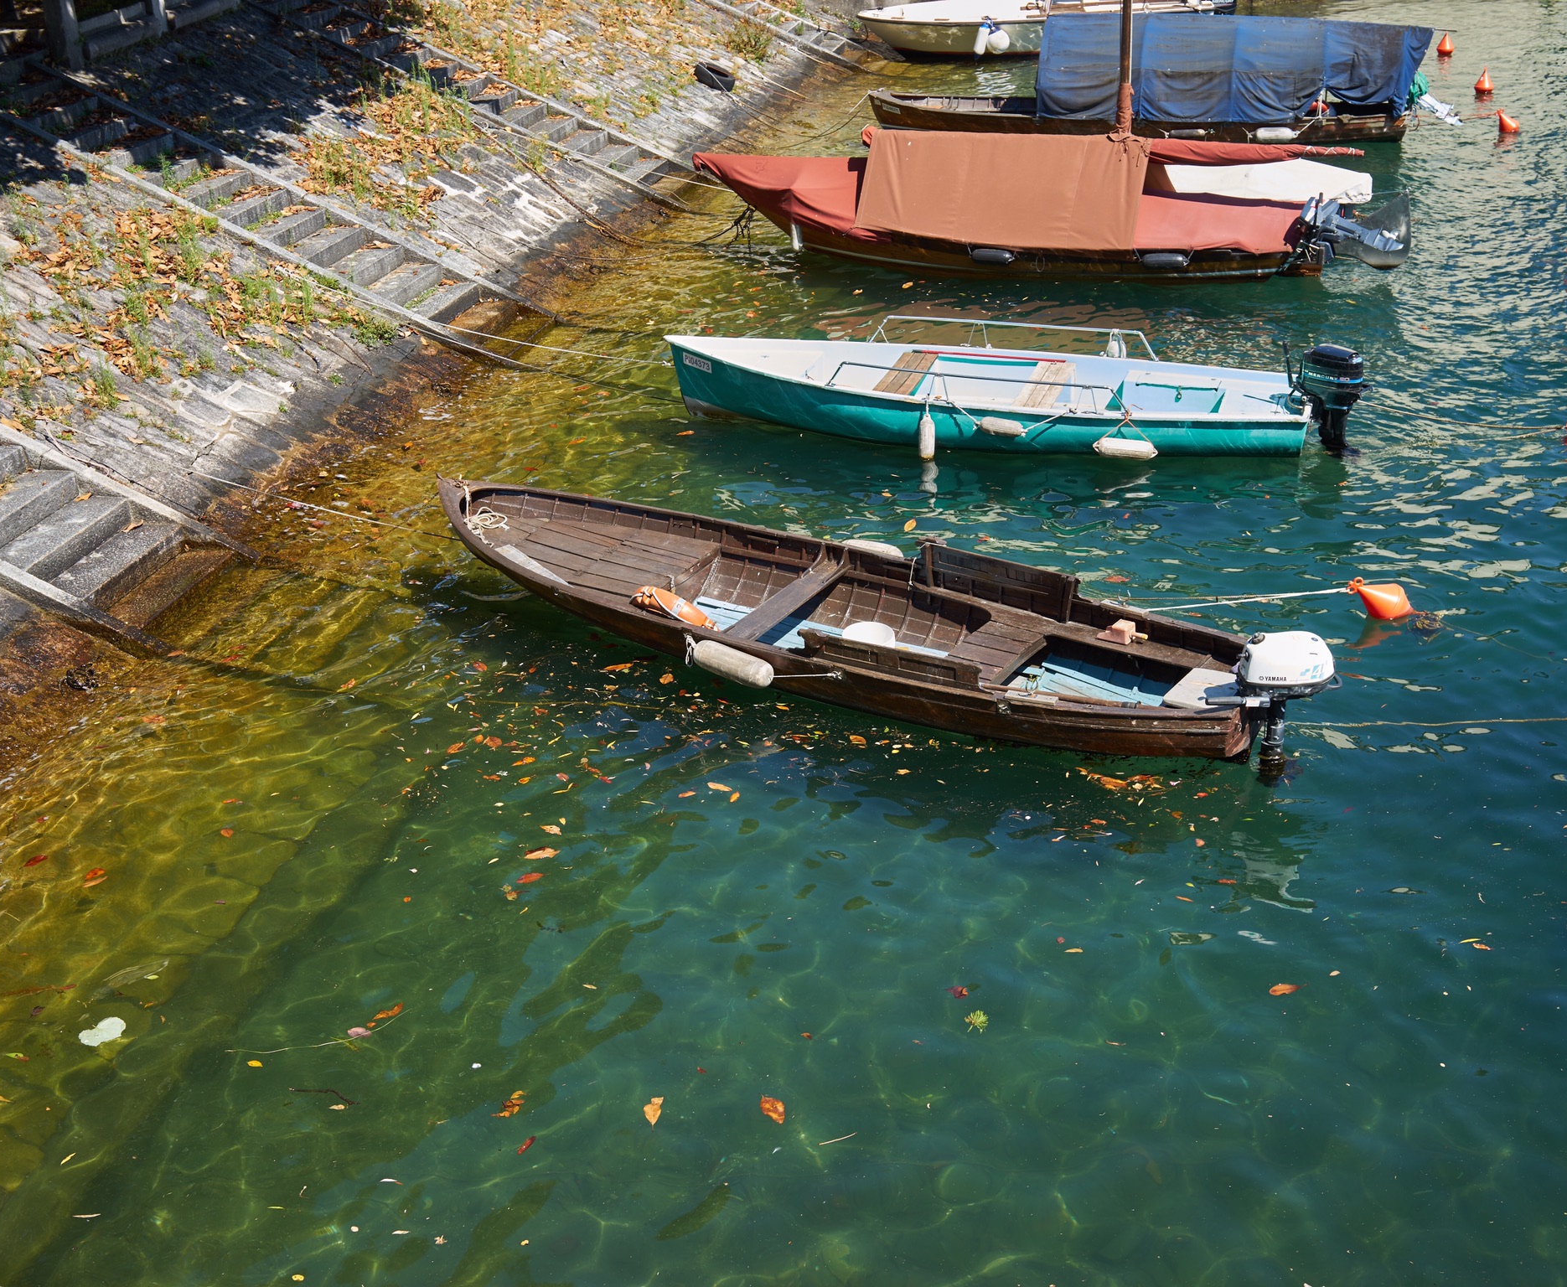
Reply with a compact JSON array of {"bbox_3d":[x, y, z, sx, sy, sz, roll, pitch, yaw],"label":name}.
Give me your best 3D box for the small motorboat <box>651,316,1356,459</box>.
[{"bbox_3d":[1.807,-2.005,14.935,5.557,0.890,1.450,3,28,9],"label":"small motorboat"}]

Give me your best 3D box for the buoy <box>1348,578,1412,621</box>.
[{"bbox_3d":[3.790,-0.276,11.834,0.440,0.290,0.290,25,15,-29],"label":"buoy"}]

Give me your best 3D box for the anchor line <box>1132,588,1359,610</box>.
[{"bbox_3d":[2.860,-0.279,11.522,1.500,0.100,0.080,-10,28,-15],"label":"anchor line"}]

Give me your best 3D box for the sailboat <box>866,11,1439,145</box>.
[{"bbox_3d":[4.627,-7.136,23.829,7.070,1.570,1.600,2,28,7],"label":"sailboat"}]

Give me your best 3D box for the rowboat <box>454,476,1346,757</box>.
[{"bbox_3d":[0.133,-0.253,11.667,5.499,0.740,1.520,11,30,24],"label":"rowboat"}]

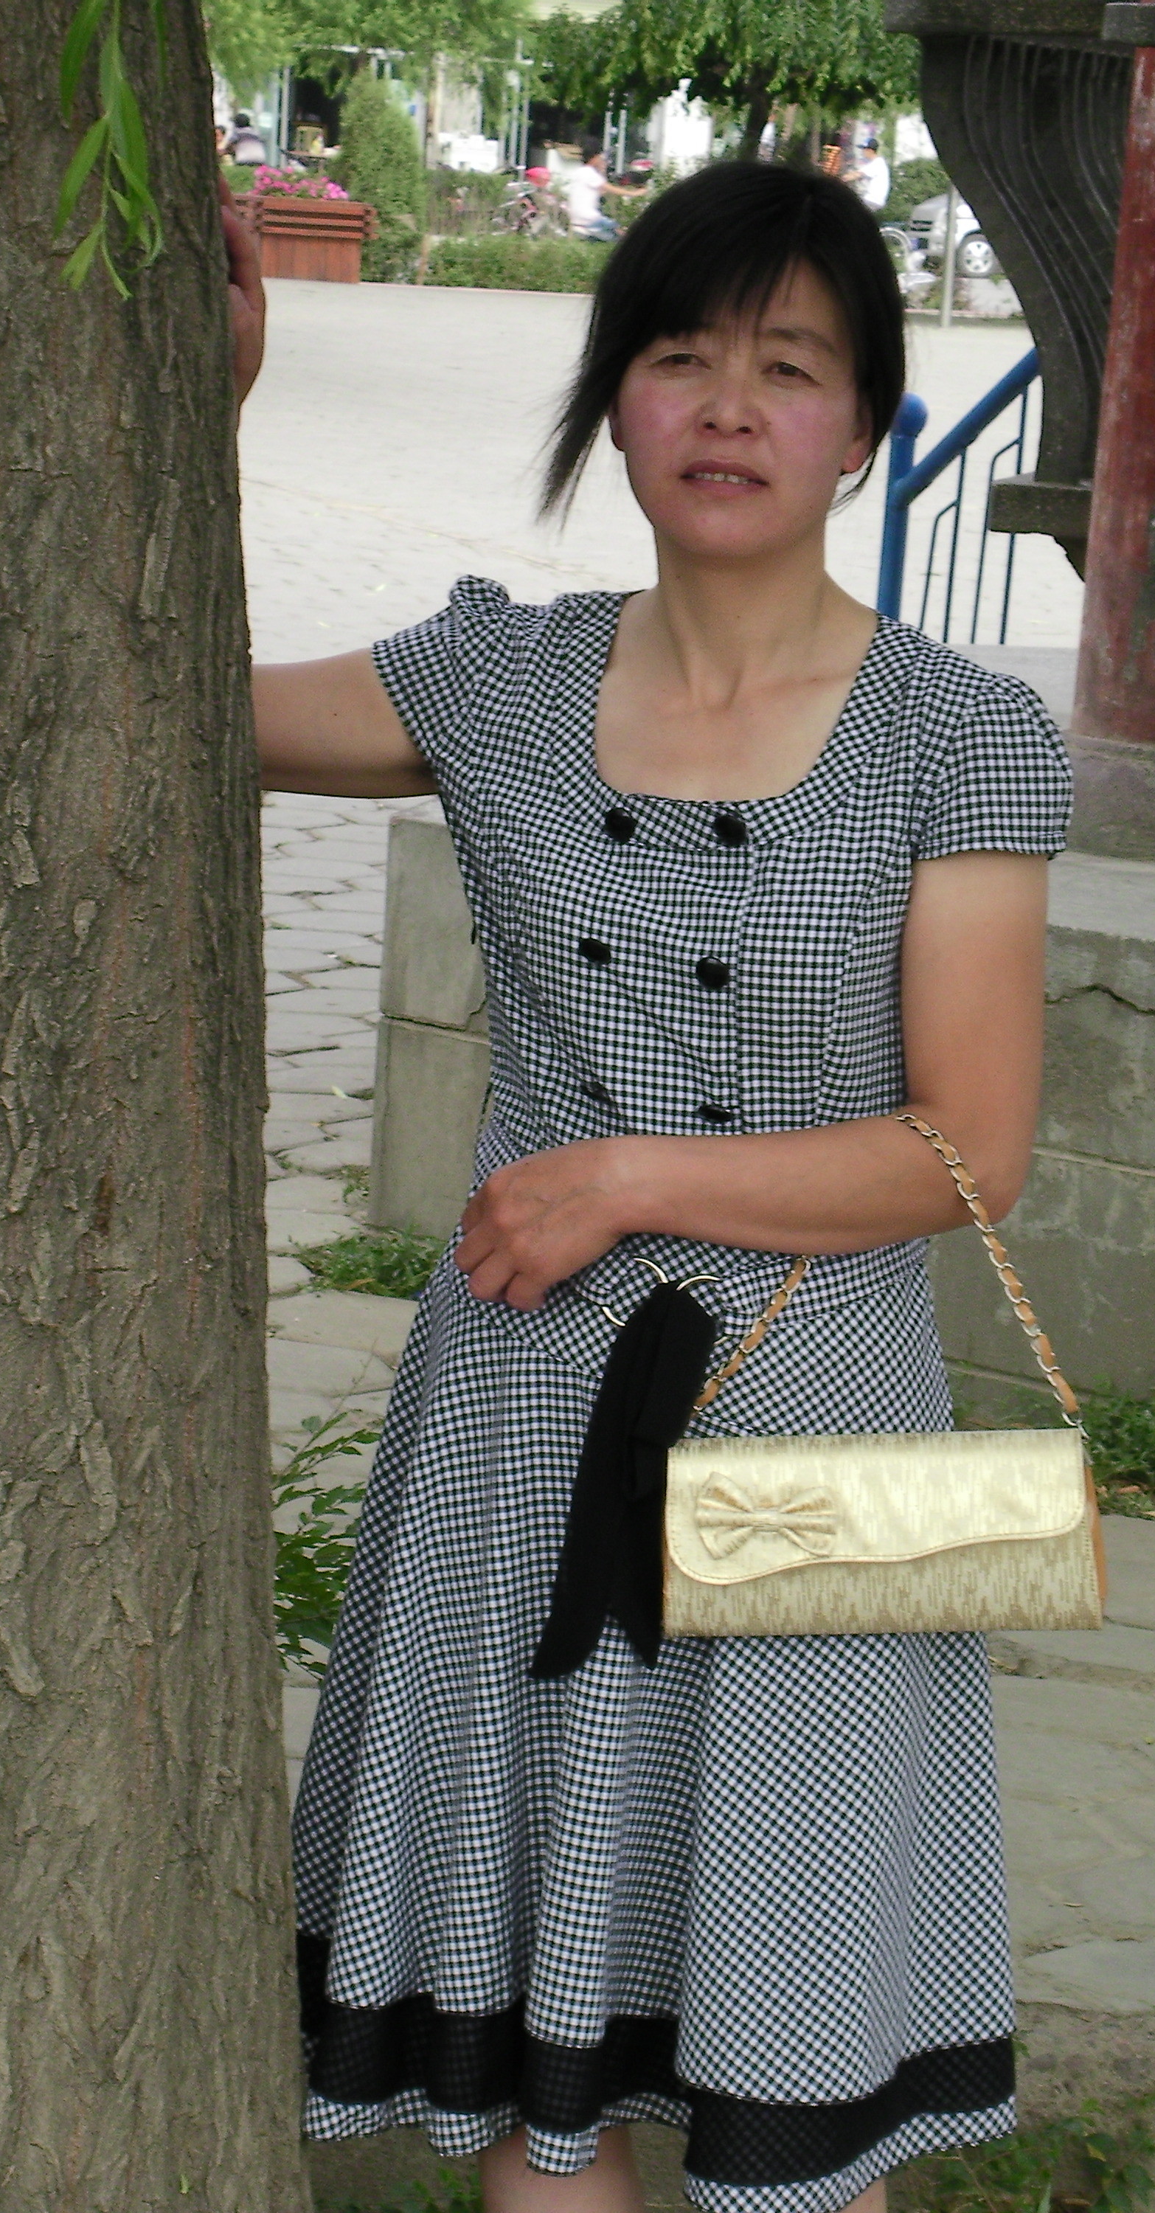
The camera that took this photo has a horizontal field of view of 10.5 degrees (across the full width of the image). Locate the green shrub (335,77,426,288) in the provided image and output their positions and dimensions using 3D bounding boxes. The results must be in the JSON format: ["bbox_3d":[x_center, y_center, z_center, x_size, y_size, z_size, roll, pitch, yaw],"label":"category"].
[{"bbox_3d":[-1.860,-8.902,60.345,0.900,2.000,0.900,2,9,-2],"label":"green shrub"}]

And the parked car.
[{"bbox_3d":[5.810,-10.724,75.449,4.000,1.680,1.650,0,9,-17],"label":"parked car"}]

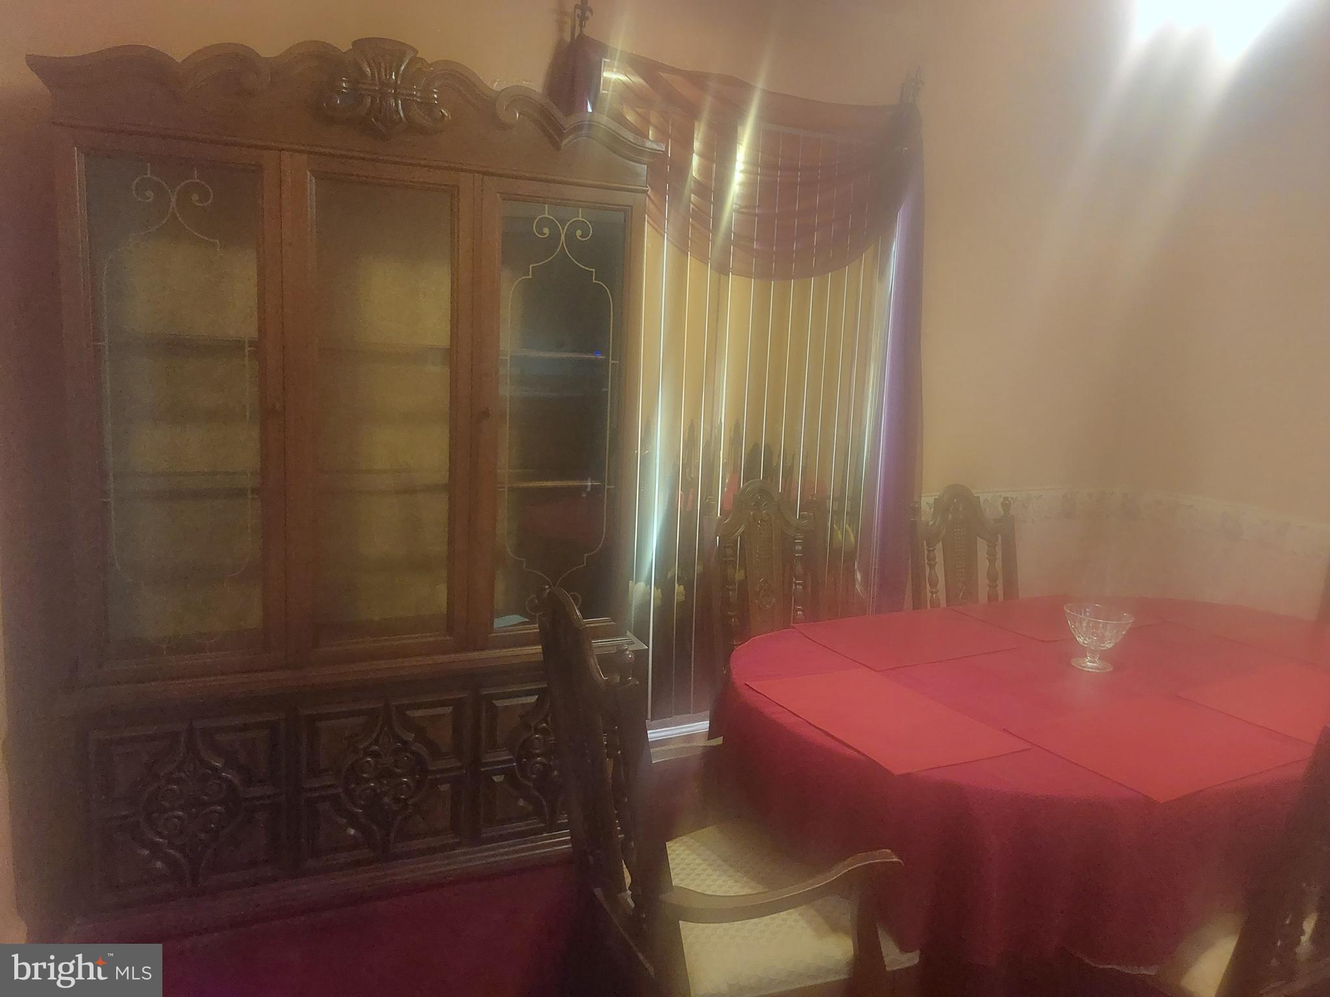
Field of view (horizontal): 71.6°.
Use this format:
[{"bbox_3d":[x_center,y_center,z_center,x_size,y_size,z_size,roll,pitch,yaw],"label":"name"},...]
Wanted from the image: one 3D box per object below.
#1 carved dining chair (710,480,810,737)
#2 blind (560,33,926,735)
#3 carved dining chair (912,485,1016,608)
[{"bbox_3d":[0.412,0.507,2.875,0.490,1.070,0.570,-1,9,-24],"label":"carved dining chair"},{"bbox_3d":[0.314,-0.318,3.288,1.310,2.240,0.120,-1,9,-24],"label":"blind"},{"bbox_3d":[1.088,0.518,2.980,0.490,1.070,0.570,-1,9,-24],"label":"carved dining chair"}]

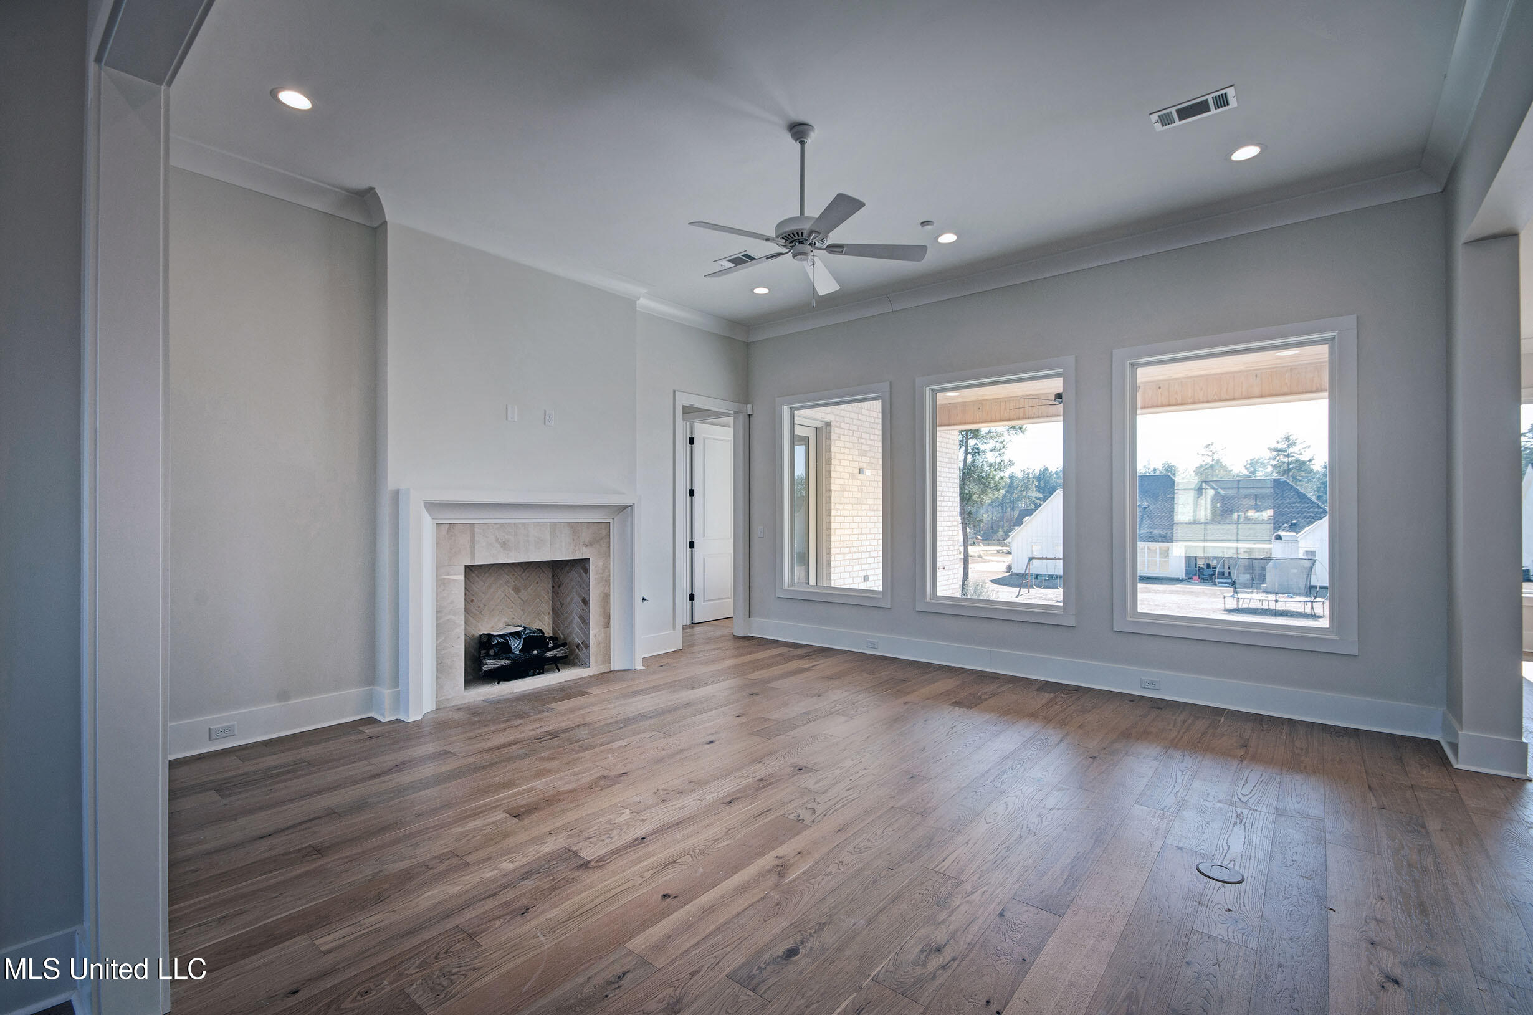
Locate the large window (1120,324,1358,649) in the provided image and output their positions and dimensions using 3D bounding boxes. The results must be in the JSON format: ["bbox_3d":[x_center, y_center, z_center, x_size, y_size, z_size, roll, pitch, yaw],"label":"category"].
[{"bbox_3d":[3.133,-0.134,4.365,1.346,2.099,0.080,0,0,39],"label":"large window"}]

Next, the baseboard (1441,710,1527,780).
[{"bbox_3d":[3.864,1.269,3.448,0.277,0.189,0.499,0,0,39],"label":"baseboard"}]

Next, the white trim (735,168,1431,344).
[{"bbox_3d":[1.820,-1.884,5.327,5.332,0.135,0.121,0,0,39],"label":"white trim"}]

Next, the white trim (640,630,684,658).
[{"bbox_3d":[-1.016,1.299,6.040,0.025,0.186,0.621,0,0,39],"label":"white trim"}]

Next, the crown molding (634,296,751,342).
[{"bbox_3d":[-0.670,-1.873,6.383,0.121,0.130,1.620,0,0,39],"label":"crown molding"}]

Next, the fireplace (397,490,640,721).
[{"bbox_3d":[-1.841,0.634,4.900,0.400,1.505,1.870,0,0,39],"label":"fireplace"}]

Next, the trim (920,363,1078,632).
[{"bbox_3d":[1.895,-0.118,5.367,1.327,2.098,0.100,0,0,39],"label":"trim"}]

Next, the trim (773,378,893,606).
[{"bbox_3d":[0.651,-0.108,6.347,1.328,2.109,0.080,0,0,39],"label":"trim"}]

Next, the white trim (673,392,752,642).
[{"bbox_3d":[-0.583,0.131,6.624,0.080,2.529,1.134,0,0,39],"label":"white trim"}]

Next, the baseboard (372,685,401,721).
[{"bbox_3d":[-2.499,1.289,4.188,0.182,0.189,0.115,0,0,39],"label":"baseboard"}]

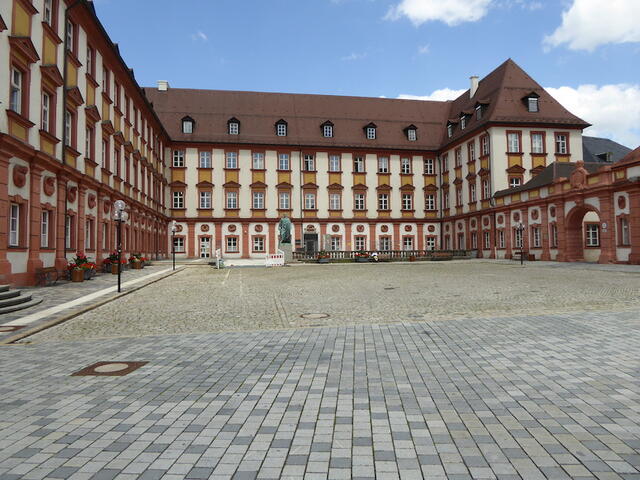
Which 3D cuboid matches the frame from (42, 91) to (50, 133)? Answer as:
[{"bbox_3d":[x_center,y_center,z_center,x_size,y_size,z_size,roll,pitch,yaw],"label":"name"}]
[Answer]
[{"bbox_3d":[-12.485,-5.791,20.919,0.170,2.000,1.220,0,-2,-10],"label":"frame"}]

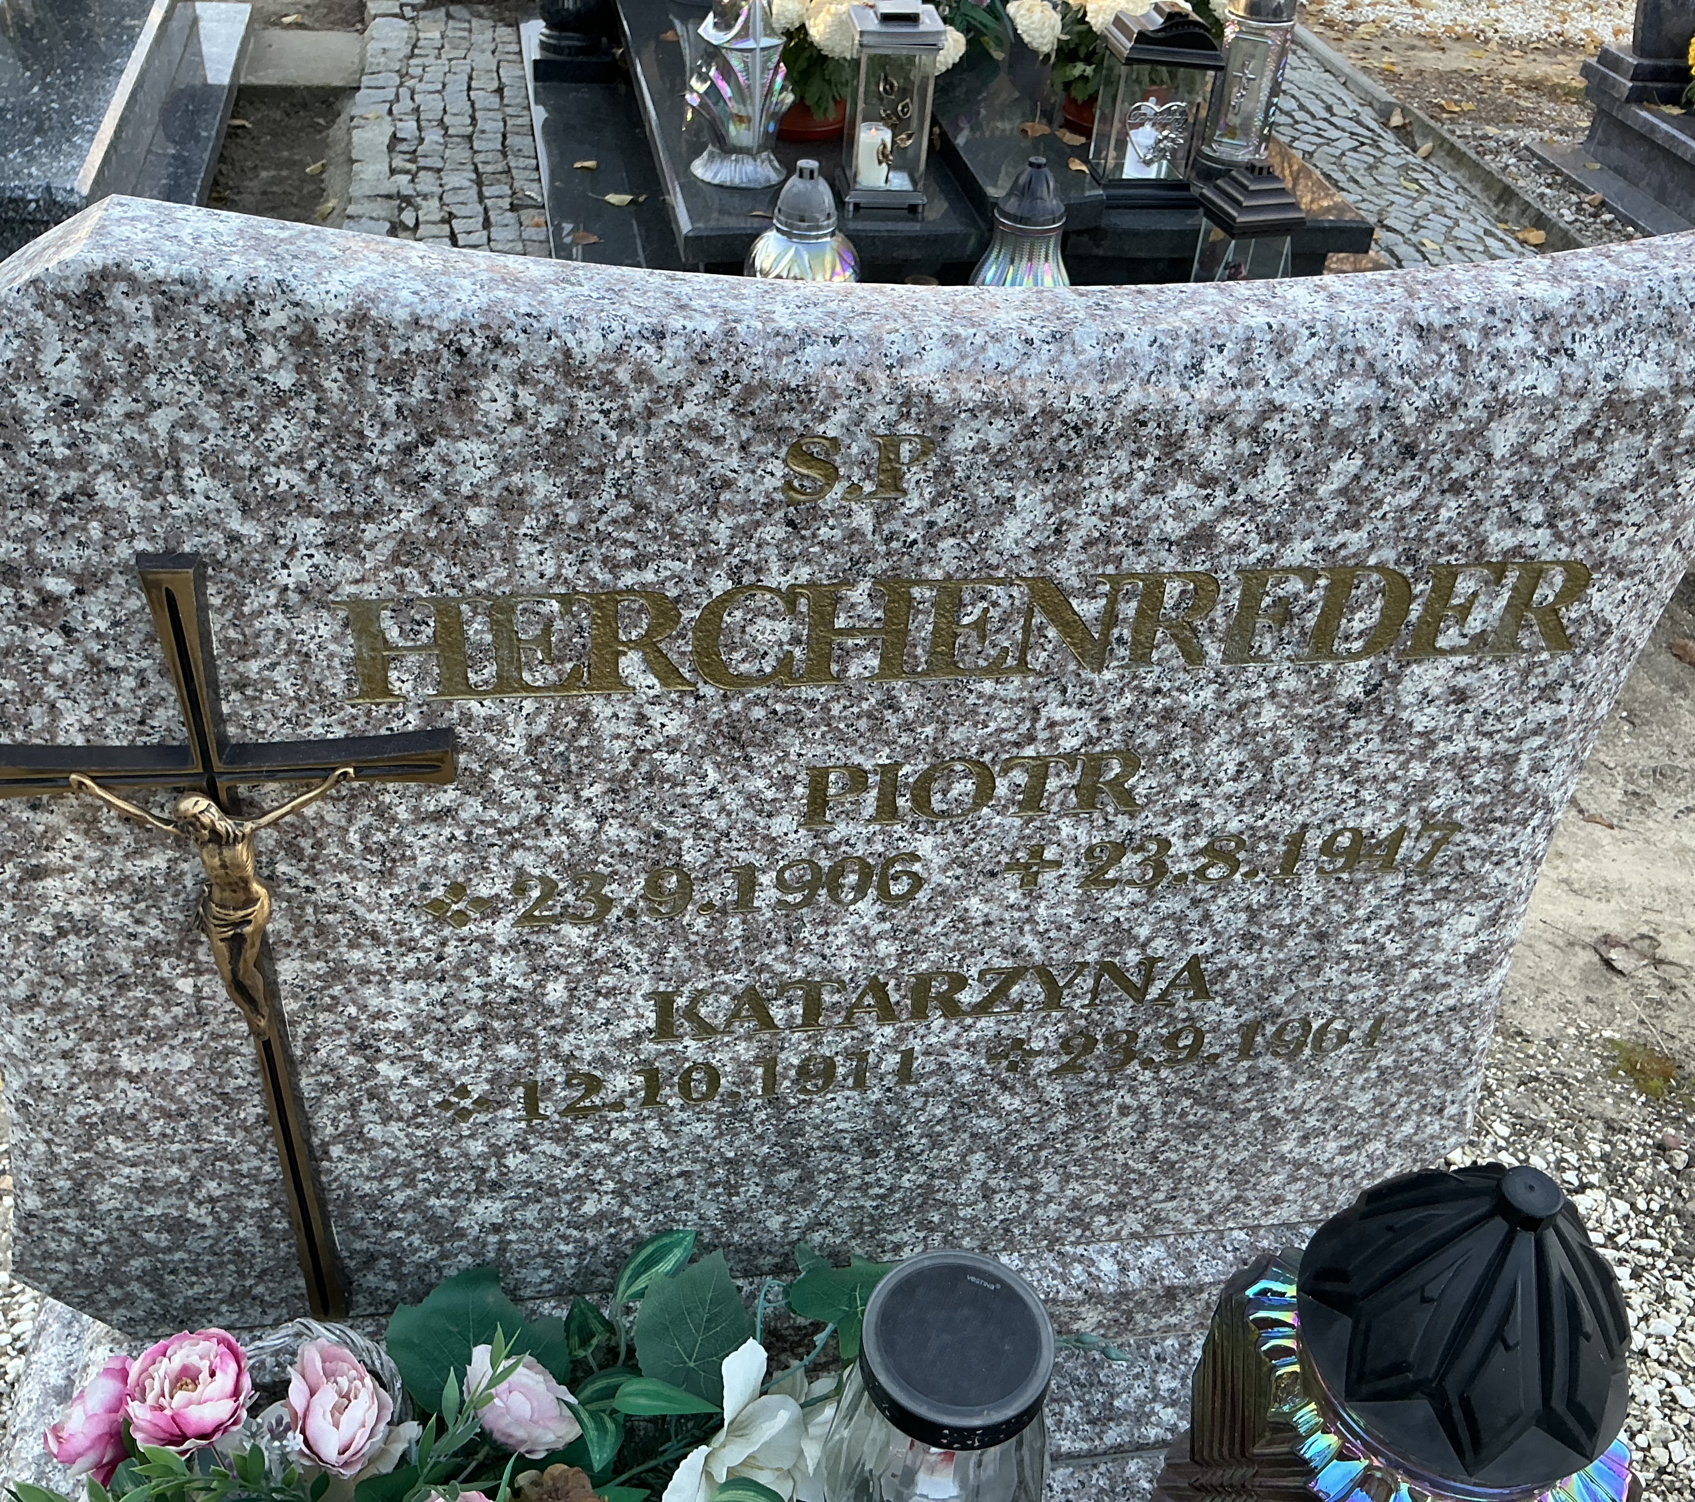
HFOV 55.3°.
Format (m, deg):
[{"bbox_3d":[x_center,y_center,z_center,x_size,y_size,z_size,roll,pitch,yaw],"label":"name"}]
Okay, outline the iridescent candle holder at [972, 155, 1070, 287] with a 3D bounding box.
[{"bbox_3d":[0.232,-0.647,2.146,0.140,0.270,0.140,-2,40,-9],"label":"iridescent candle holder"}]

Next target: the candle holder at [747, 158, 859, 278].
[{"bbox_3d":[-0.060,-0.643,2.146,0.148,0.270,0.148,-2,40,-9],"label":"candle holder"}]

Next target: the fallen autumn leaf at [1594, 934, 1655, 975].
[{"bbox_3d":[0.811,0.215,1.692,0.065,0.020,0.060,-2,40,-9],"label":"fallen autumn leaf"}]

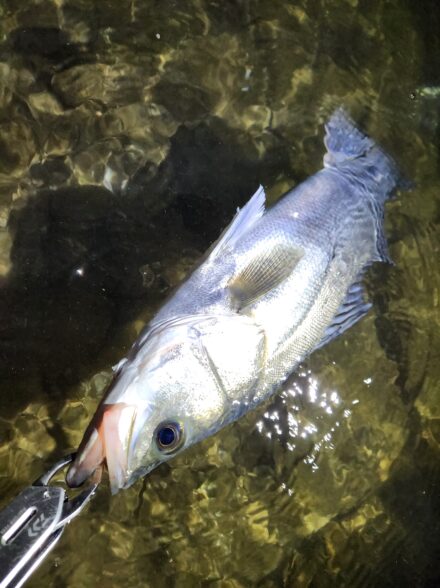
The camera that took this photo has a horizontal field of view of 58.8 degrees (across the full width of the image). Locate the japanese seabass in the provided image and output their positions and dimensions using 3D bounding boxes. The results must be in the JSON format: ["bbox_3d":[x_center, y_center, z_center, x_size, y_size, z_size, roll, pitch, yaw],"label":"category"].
[{"bbox_3d":[0.074,-0.035,0.414,0.148,0.070,0.540,39,56,4],"label":"japanese seabass"}]

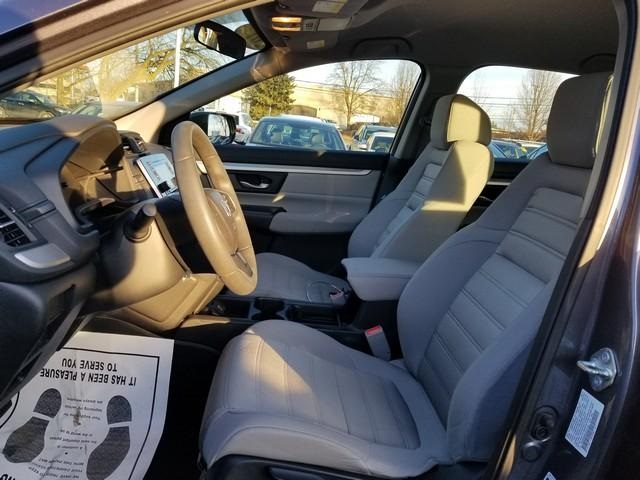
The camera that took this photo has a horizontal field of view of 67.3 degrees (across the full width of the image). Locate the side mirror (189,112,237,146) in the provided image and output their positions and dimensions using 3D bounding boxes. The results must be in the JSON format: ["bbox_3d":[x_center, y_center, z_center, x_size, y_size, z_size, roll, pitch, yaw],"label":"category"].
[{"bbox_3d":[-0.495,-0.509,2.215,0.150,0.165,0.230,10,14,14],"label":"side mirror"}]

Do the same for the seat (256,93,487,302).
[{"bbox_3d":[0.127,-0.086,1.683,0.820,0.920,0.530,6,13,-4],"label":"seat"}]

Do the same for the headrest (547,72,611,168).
[{"bbox_3d":[0.546,-0.222,0.936,0.135,0.190,0.255,6,13,-4],"label":"headrest"}]

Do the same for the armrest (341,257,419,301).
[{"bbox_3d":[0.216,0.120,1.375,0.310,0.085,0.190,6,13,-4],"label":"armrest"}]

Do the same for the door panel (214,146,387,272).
[{"bbox_3d":[-0.202,-0.104,2.035,0.900,0.600,0.130,6,13,-4],"label":"door panel"}]

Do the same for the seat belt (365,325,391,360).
[{"bbox_3d":[0.163,0.279,1.288,0.048,0.105,0.032,-19,13,2],"label":"seat belt"}]

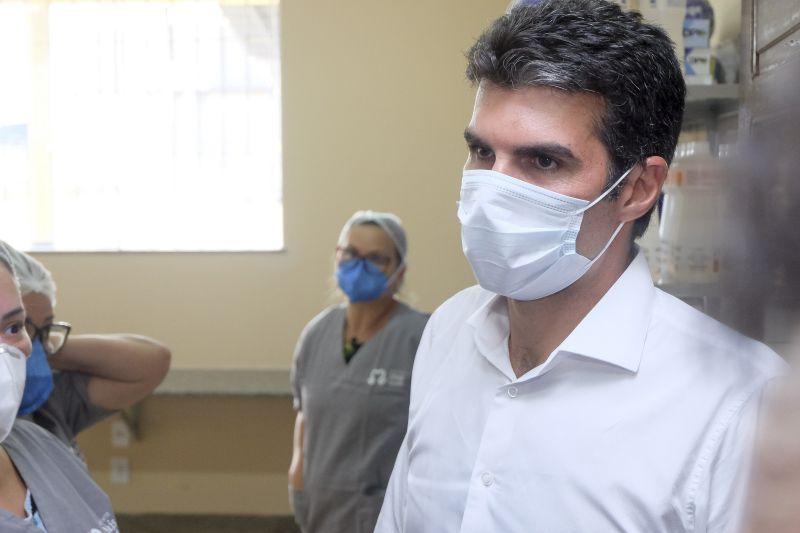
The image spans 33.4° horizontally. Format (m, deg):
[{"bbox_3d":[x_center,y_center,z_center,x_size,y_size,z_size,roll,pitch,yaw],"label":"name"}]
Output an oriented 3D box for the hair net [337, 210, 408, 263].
[{"bbox_3d":[-0.070,-0.072,3.420,0.170,0.145,0.200,1,4,21],"label":"hair net"}]

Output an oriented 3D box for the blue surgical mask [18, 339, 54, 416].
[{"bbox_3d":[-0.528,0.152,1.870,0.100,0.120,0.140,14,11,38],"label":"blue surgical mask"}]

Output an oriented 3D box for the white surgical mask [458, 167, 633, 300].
[{"bbox_3d":[0.110,-0.036,1.180,0.150,0.120,0.125,13,13,41],"label":"white surgical mask"}]

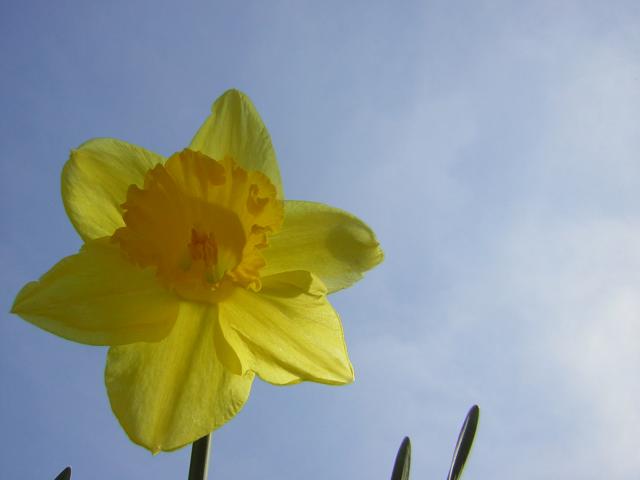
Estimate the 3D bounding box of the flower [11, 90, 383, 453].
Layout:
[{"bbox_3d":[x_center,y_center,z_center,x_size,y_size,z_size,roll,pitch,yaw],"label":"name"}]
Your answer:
[{"bbox_3d":[-0.029,0.001,0.164,0.094,0.095,0.055,4,-25,-6],"label":"flower"}]

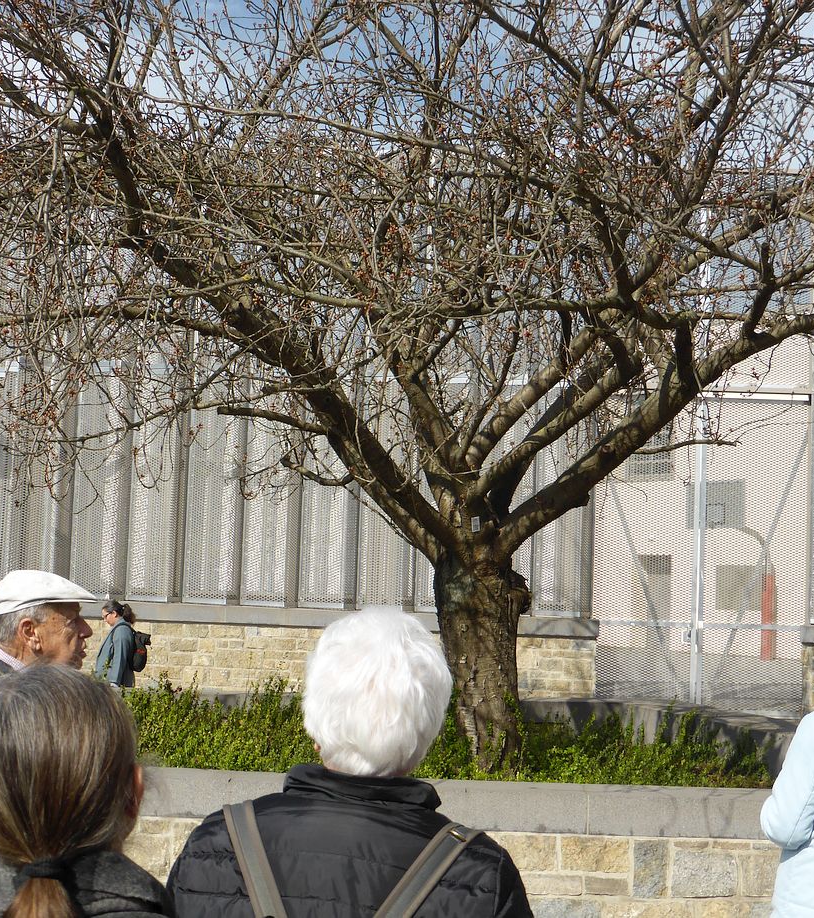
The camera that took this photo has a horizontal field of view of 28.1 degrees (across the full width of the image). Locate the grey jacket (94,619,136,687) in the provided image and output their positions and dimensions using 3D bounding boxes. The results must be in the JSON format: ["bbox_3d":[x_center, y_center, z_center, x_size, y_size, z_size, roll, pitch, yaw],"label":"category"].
[{"bbox_3d":[-2.724,1.832,15.200,0.380,0.700,0.480,2,-4,-4],"label":"grey jacket"}]

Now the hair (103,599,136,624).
[{"bbox_3d":[-2.684,1.430,15.200,0.300,0.240,0.180,2,-4,-4],"label":"hair"}]

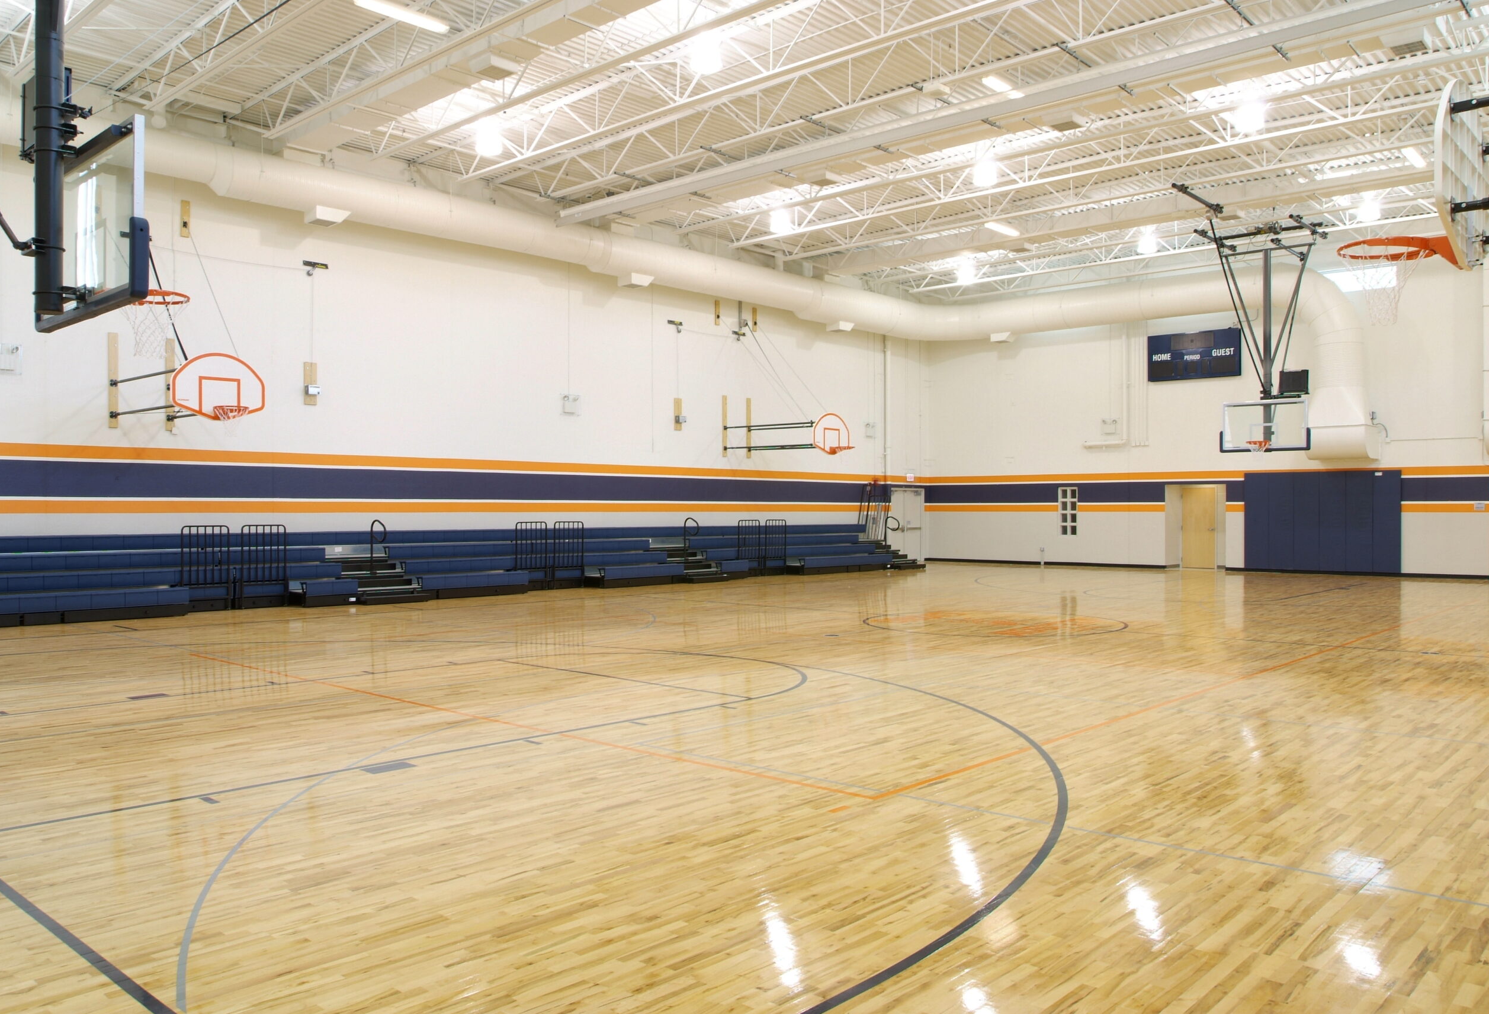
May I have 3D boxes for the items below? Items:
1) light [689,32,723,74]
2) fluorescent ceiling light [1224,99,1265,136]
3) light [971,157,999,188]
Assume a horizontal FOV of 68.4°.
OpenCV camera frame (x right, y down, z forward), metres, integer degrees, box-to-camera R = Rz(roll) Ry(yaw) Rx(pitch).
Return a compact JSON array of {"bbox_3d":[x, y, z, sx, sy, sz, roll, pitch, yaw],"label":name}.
[{"bbox_3d":[-0.557,-6.659,16.100,0.520,0.540,0.520,0,0,0],"label":"light"},{"bbox_3d":[8.574,-6.635,18.650,0.520,0.540,0.520,0,0,42],"label":"fluorescent ceiling light"},{"bbox_3d":[4.793,-6.636,21.800,0.520,0.540,0.520,0,0,0],"label":"light"}]

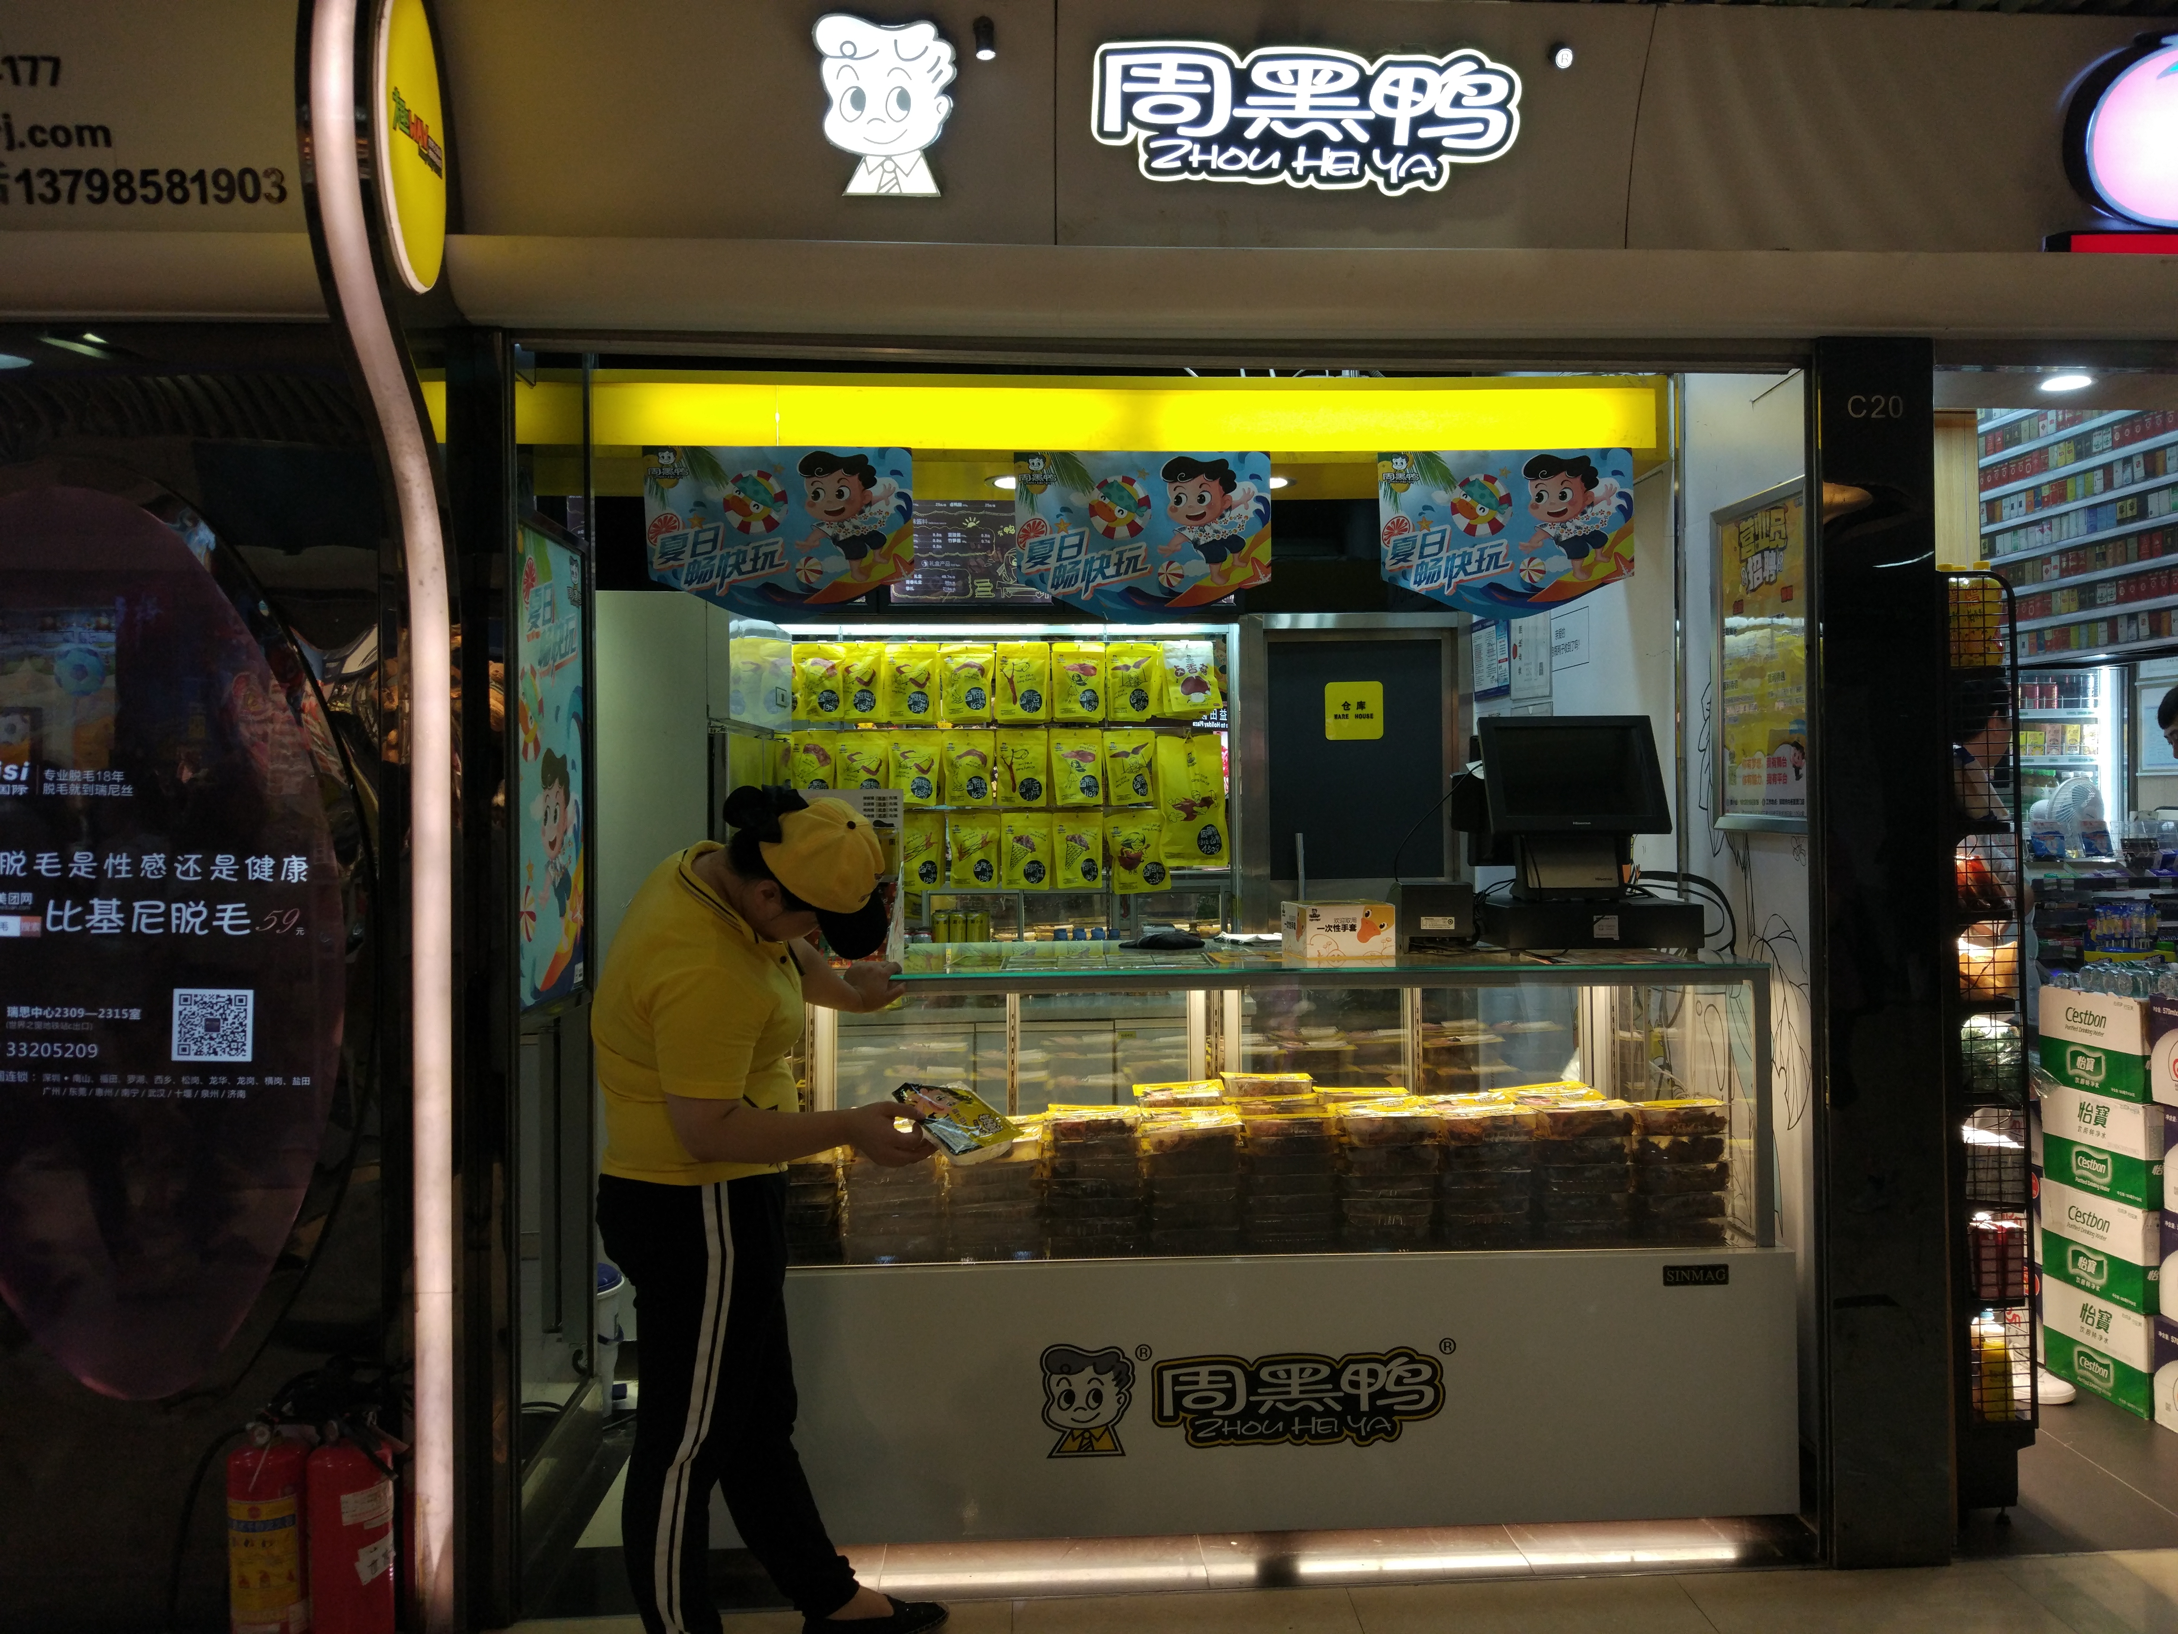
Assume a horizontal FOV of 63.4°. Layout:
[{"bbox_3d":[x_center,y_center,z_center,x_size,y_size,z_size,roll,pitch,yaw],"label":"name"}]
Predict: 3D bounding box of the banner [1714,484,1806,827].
[{"bbox_3d":[1.435,-0.336,3.773,0.035,0.720,0.520,-1,0,-3],"label":"banner"}]

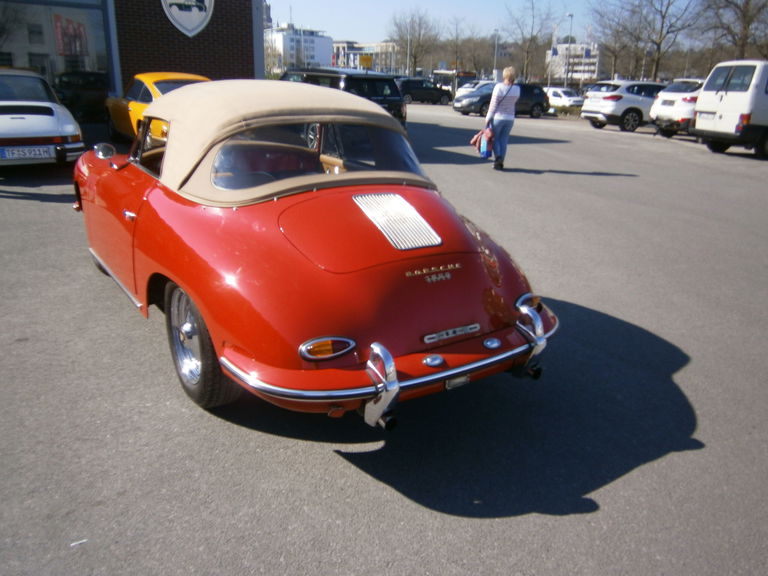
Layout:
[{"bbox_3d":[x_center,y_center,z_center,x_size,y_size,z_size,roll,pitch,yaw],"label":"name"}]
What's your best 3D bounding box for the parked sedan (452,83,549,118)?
[{"bbox_3d":[5.319,-8.474,25.837,4.400,1.550,1.820,-7,21,-21],"label":"parked sedan"}]

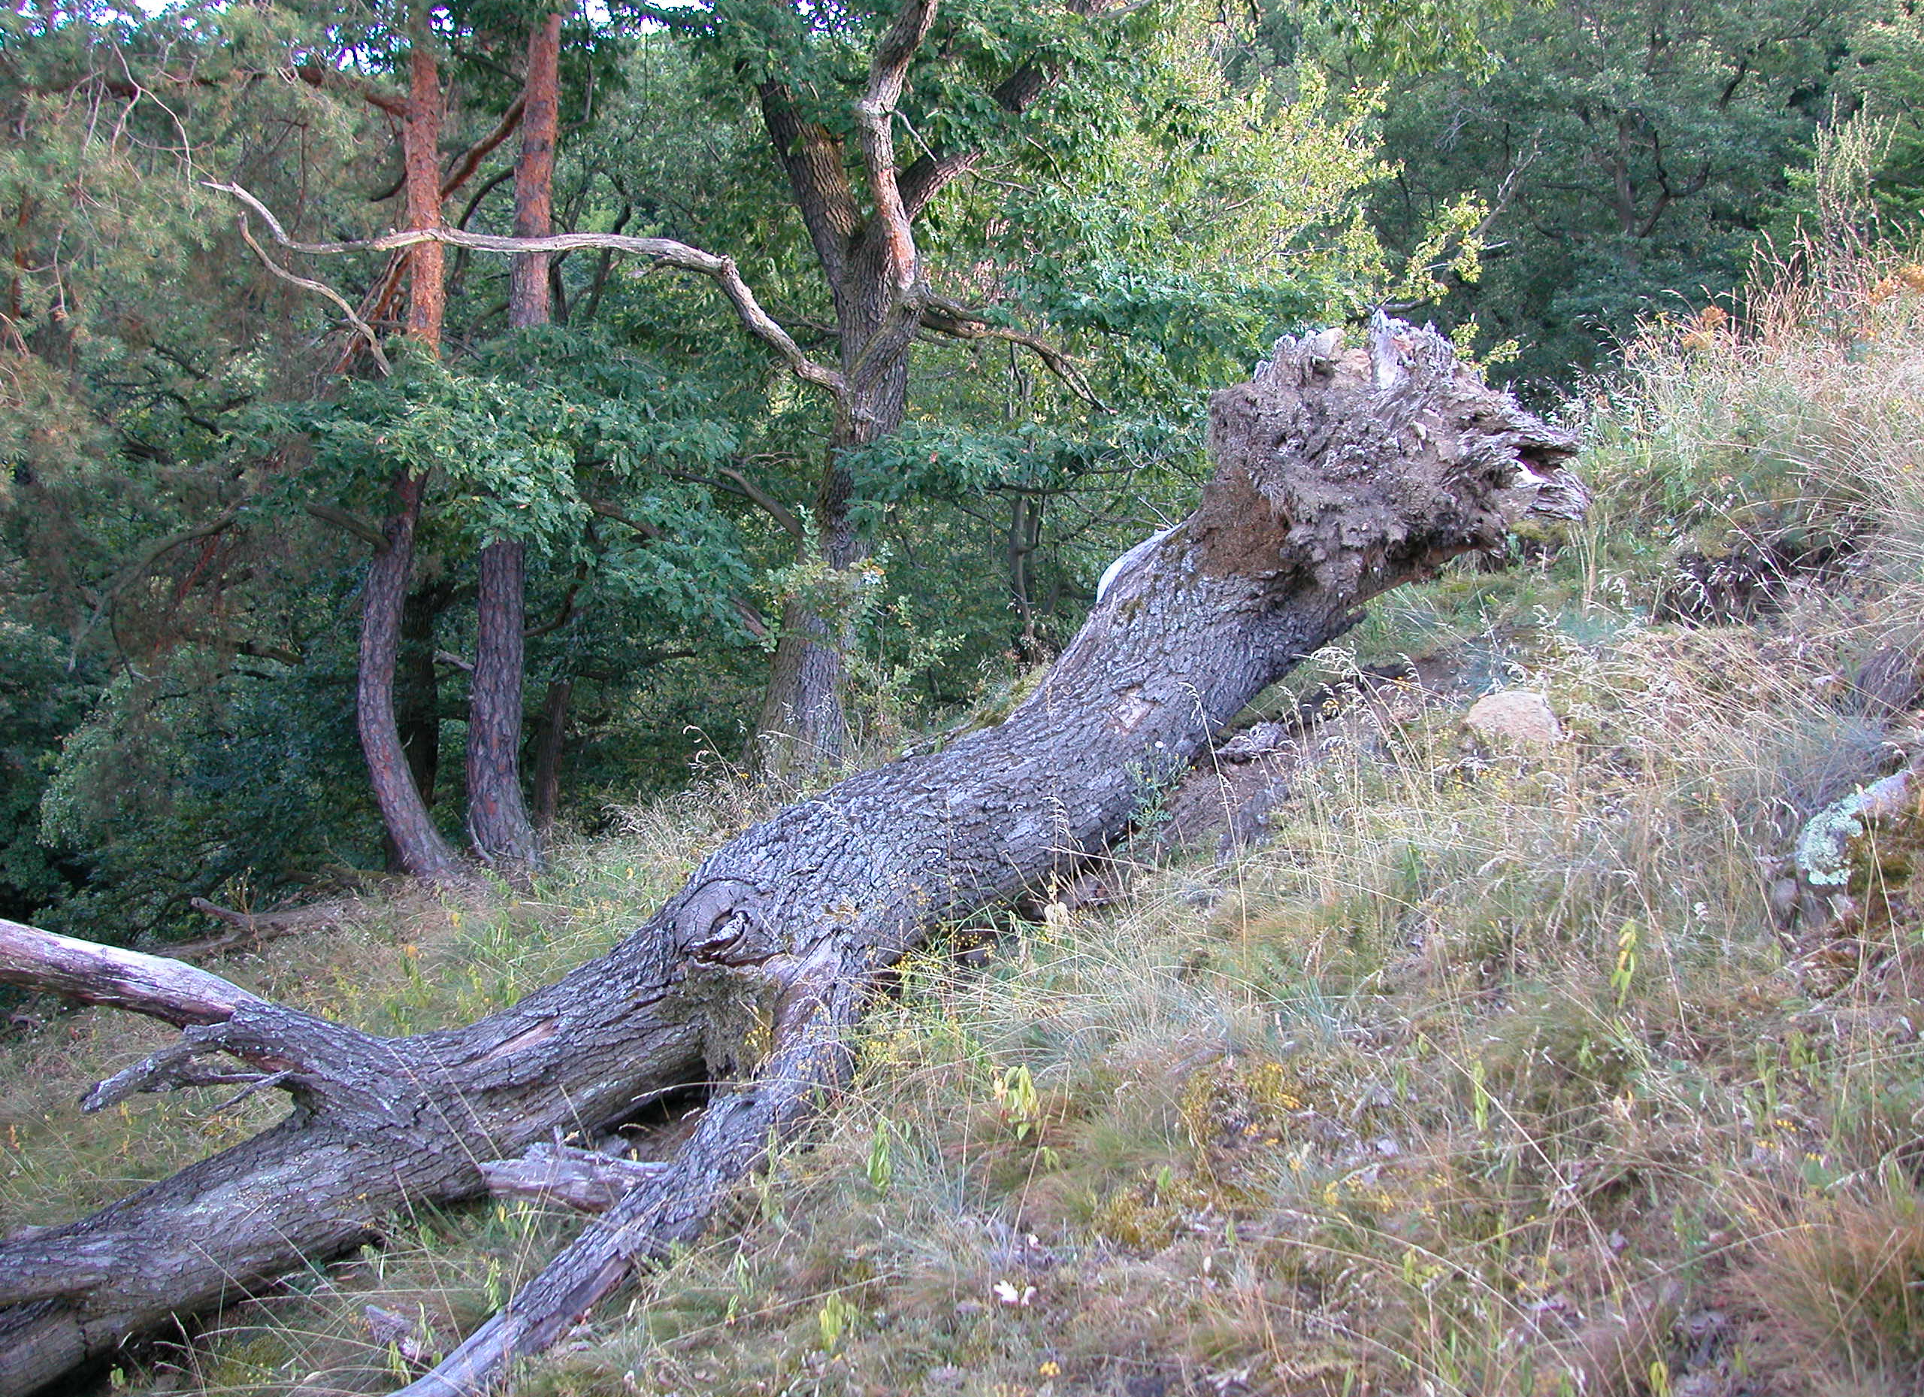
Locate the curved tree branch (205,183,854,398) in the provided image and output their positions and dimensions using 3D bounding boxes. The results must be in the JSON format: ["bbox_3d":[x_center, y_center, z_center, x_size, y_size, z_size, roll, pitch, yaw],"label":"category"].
[{"bbox_3d":[-2.750,-2.565,9.800,4.000,1.370,0.800,0,3,0],"label":"curved tree branch"}]

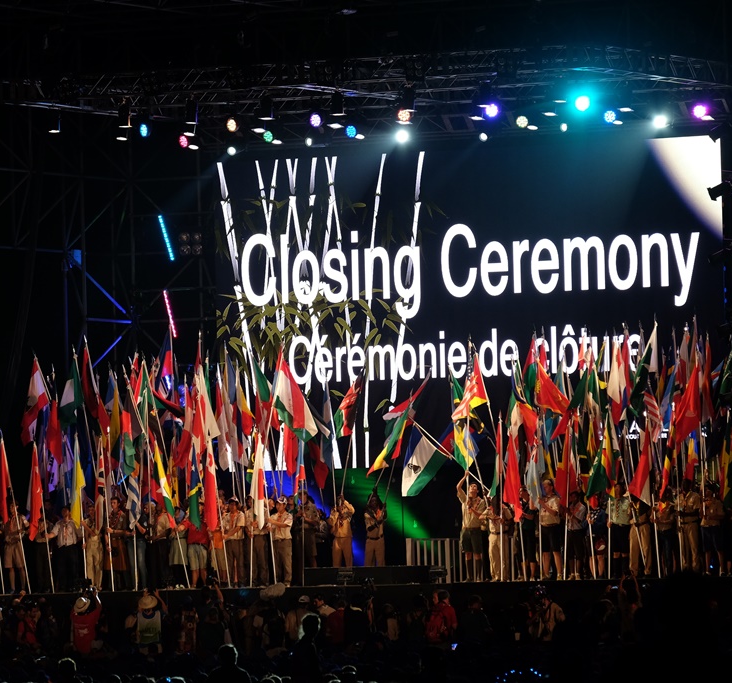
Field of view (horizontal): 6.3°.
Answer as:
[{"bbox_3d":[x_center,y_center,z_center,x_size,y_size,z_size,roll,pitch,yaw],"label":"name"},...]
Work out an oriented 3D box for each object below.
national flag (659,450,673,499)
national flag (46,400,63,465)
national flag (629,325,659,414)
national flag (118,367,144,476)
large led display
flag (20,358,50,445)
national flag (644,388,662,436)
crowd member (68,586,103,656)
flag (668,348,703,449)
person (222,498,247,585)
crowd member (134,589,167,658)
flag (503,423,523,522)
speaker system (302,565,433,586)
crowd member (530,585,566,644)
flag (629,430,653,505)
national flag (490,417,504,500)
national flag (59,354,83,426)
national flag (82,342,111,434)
[{"bbox_3d":[5.524,2.453,122.779,0.258,0.959,0.200,-1,-2,9],"label":"national flag"},{"bbox_3d":[-5.973,1.726,127.643,0.307,1.266,0.220,-1,-2,9],"label":"national flag"},{"bbox_3d":[5.043,0.491,120.979,0.545,1.672,0.350,-2,-3,11],"label":"national flag"},{"bbox_3d":[-4.386,1.496,124.500,0.500,2.000,0.400,-2,-2,12],"label":"national flag"},{"bbox_3d":[2.136,-0.696,133.500,11.200,6.350,0.300,-2,-2,26],"label":"large led display"},{"bbox_3d":[-6.423,1.166,129.360,0.532,1.671,0.300,-1,-2,12],"label":"flag"},{"bbox_3d":[5.200,1.311,120.388,0.326,0.959,0.300,-2,-3,11],"label":"national flag"},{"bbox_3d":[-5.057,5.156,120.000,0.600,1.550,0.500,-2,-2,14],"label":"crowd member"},{"bbox_3d":[5.887,1.050,122.660,0.572,1.843,0.320,-1,-2,12],"label":"flag"},{"bbox_3d":[-2.417,3.705,123.300,0.520,1.680,0.380,-2,-2,14],"label":"person"},{"bbox_3d":[-3.965,5.482,122.457,0.589,1.803,0.500,-1,-2,9],"label":"crowd member"},{"bbox_3d":[2.709,2.414,122.668,0.387,1.769,0.250,-1,-2,9],"label":"flag"},{"bbox_3d":[0.038,4.422,125.380,2.427,0.367,0.500,-2,-2,23],"label":"speaker system"},{"bbox_3d":[3.132,5.154,113.460,0.500,1.750,0.500,0,-3,-18],"label":"crowd member"},{"bbox_3d":[5.174,2.385,125.000,0.354,1.342,0.320,-2,-2,12],"label":"flag"},{"bbox_3d":[2.367,2.106,119.808,0.252,1.512,0.250,-2,-3,11],"label":"national flag"},{"bbox_3d":[-5.729,0.950,129.050,0.416,1.396,0.280,-1,-2,12],"label":"national flag"},{"bbox_3d":[-5.175,0.880,127.350,0.574,1.798,0.280,-1,-2,9],"label":"national flag"}]

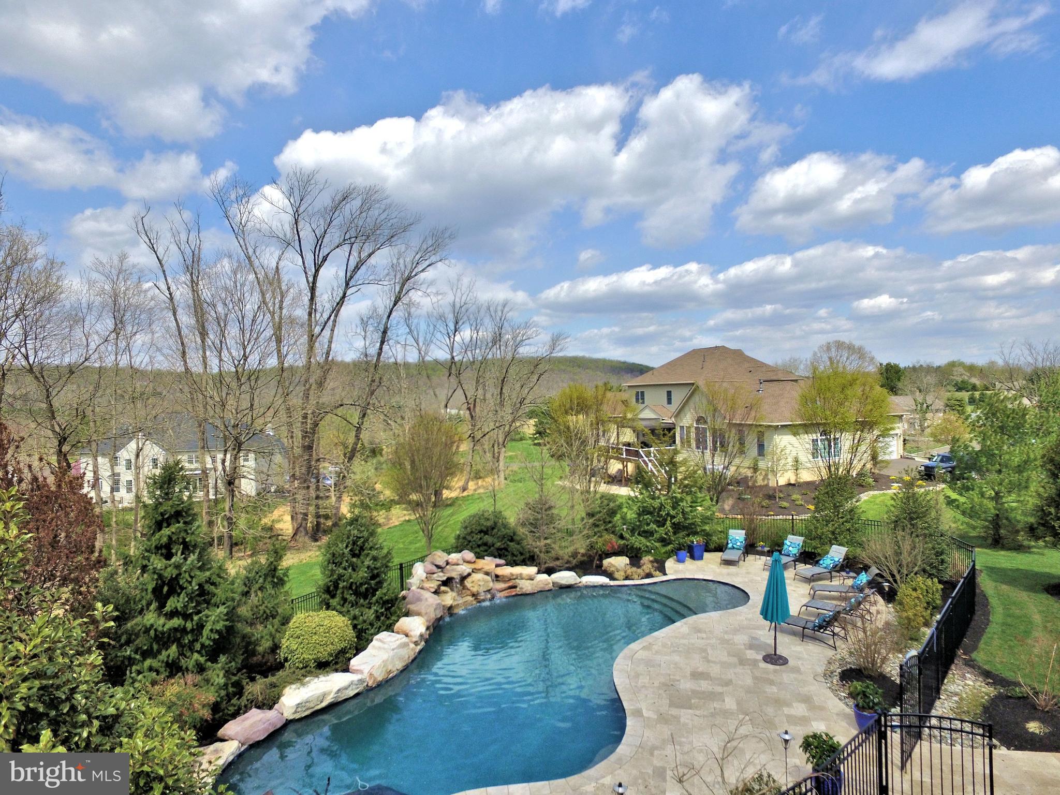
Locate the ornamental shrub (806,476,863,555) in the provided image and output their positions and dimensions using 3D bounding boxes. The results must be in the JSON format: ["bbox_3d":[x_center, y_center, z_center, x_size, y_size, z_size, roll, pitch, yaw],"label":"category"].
[{"bbox_3d":[11.132,4.390,22.400,2.050,3.053,2.000,-2,1,0],"label":"ornamental shrub"}]

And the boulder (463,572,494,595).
[{"bbox_3d":[-1.556,5.646,18.555,0.930,0.660,0.720,-2,1,-5],"label":"boulder"}]

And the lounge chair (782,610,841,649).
[{"bbox_3d":[6.677,5.321,14.737,0.700,0.860,1.717,-2,1,-42],"label":"lounge chair"}]

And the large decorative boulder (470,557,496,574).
[{"bbox_3d":[-1.466,5.200,18.851,0.820,0.420,0.650,-2,1,-5],"label":"large decorative boulder"}]

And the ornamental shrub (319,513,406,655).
[{"bbox_3d":[-4.397,4.570,15.900,2.150,3.268,2.100,-2,1,0],"label":"ornamental shrub"}]

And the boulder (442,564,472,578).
[{"bbox_3d":[-2.166,5.140,18.100,0.860,0.340,0.600,-1,0,6],"label":"boulder"}]

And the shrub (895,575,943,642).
[{"bbox_3d":[9.455,4.932,14.951,1.180,1.350,1.100,-1,1,32],"label":"shrub"}]

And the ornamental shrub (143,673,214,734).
[{"bbox_3d":[-6.257,5.487,10.952,1.220,0.920,1.100,-2,1,-31],"label":"ornamental shrub"}]

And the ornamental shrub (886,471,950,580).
[{"bbox_3d":[12.227,4.036,19.423,2.050,3.300,2.000,-1,0,0],"label":"ornamental shrub"}]

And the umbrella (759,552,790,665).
[{"bbox_3d":[5.492,4.619,13.676,0.640,2.400,0.640,-1,0,0],"label":"umbrella"}]

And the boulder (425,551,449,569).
[{"bbox_3d":[-2.837,4.930,18.648,0.720,0.500,0.620,-2,1,-9],"label":"boulder"}]

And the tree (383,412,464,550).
[{"bbox_3d":[-4.518,3.766,26.000,3.350,6.369,3.350,-2,1,0],"label":"tree"}]

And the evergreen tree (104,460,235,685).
[{"bbox_3d":[-7.480,3.526,12.731,2.650,4.450,2.600,-2,1,-31],"label":"evergreen tree"}]

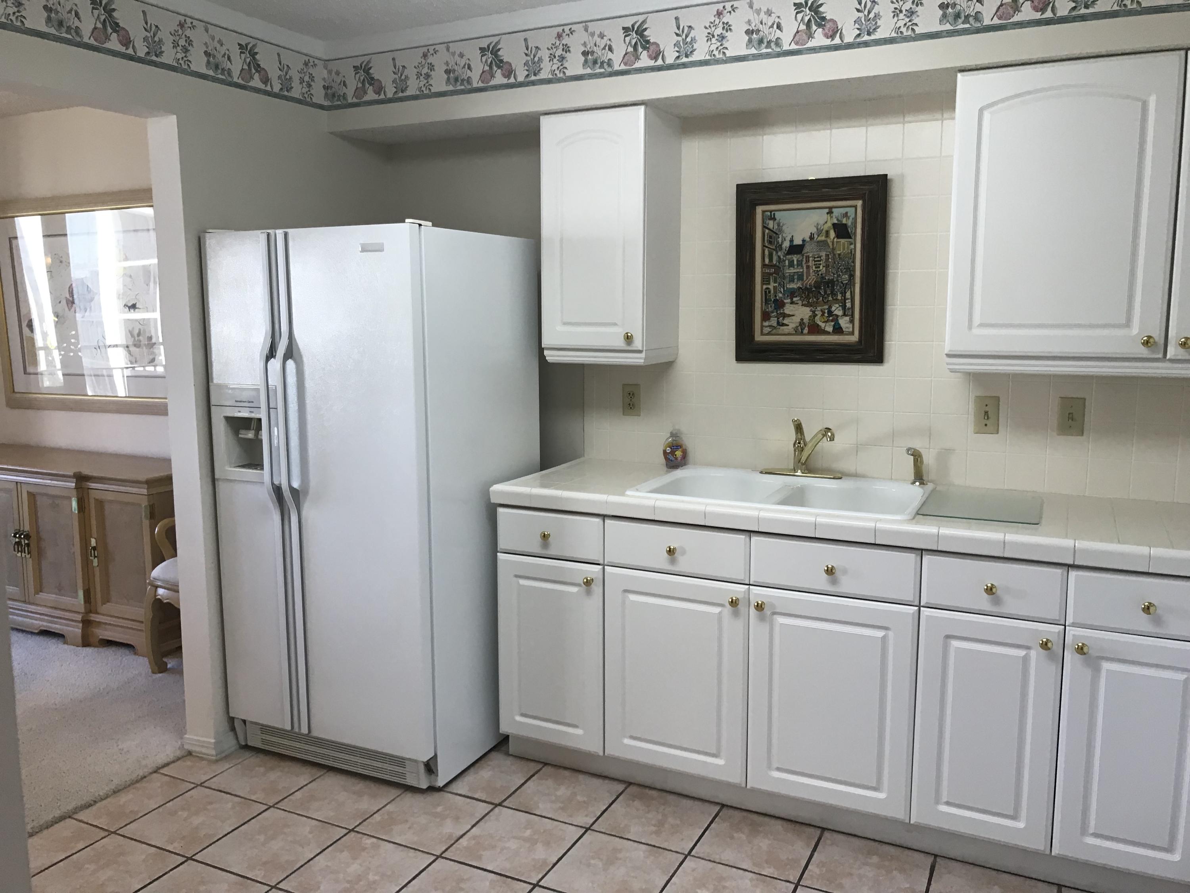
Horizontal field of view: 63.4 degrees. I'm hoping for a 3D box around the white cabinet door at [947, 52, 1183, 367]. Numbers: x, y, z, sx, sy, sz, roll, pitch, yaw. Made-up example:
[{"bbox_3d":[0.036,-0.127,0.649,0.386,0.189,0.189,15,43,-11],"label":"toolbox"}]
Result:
[{"bbox_3d":[1.209,-0.611,2.514,0.519,0.747,0.024,4,9,26],"label":"white cabinet door"}]

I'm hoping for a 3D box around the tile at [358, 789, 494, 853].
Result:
[{"bbox_3d":[-0.493,1.093,2.822,0.297,0.010,0.297,4,9,26],"label":"tile"}]

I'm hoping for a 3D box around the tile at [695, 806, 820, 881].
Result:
[{"bbox_3d":[0.456,1.109,2.690,0.297,0.010,0.290,4,9,26],"label":"tile"}]

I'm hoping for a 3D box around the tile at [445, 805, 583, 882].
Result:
[{"bbox_3d":[-0.221,1.111,2.689,0.297,0.010,0.297,4,9,26],"label":"tile"}]

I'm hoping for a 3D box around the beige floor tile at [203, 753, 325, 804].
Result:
[{"bbox_3d":[-1.037,1.057,3.087,0.297,0.010,0.297,4,9,26],"label":"beige floor tile"}]

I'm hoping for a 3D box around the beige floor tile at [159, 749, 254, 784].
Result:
[{"bbox_3d":[-1.264,1.042,3.198,0.196,0.010,0.297,4,9,26],"label":"beige floor tile"}]

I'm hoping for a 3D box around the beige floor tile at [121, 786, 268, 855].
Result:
[{"bbox_3d":[-1.193,1.119,2.874,0.300,0.010,0.300,4,9,26],"label":"beige floor tile"}]

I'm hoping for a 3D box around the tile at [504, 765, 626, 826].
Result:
[{"bbox_3d":[-0.088,1.073,2.955,0.297,0.010,0.290,4,9,26],"label":"tile"}]

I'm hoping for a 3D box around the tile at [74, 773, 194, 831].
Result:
[{"bbox_3d":[-1.423,1.103,2.985,0.193,0.010,0.300,4,9,26],"label":"tile"}]

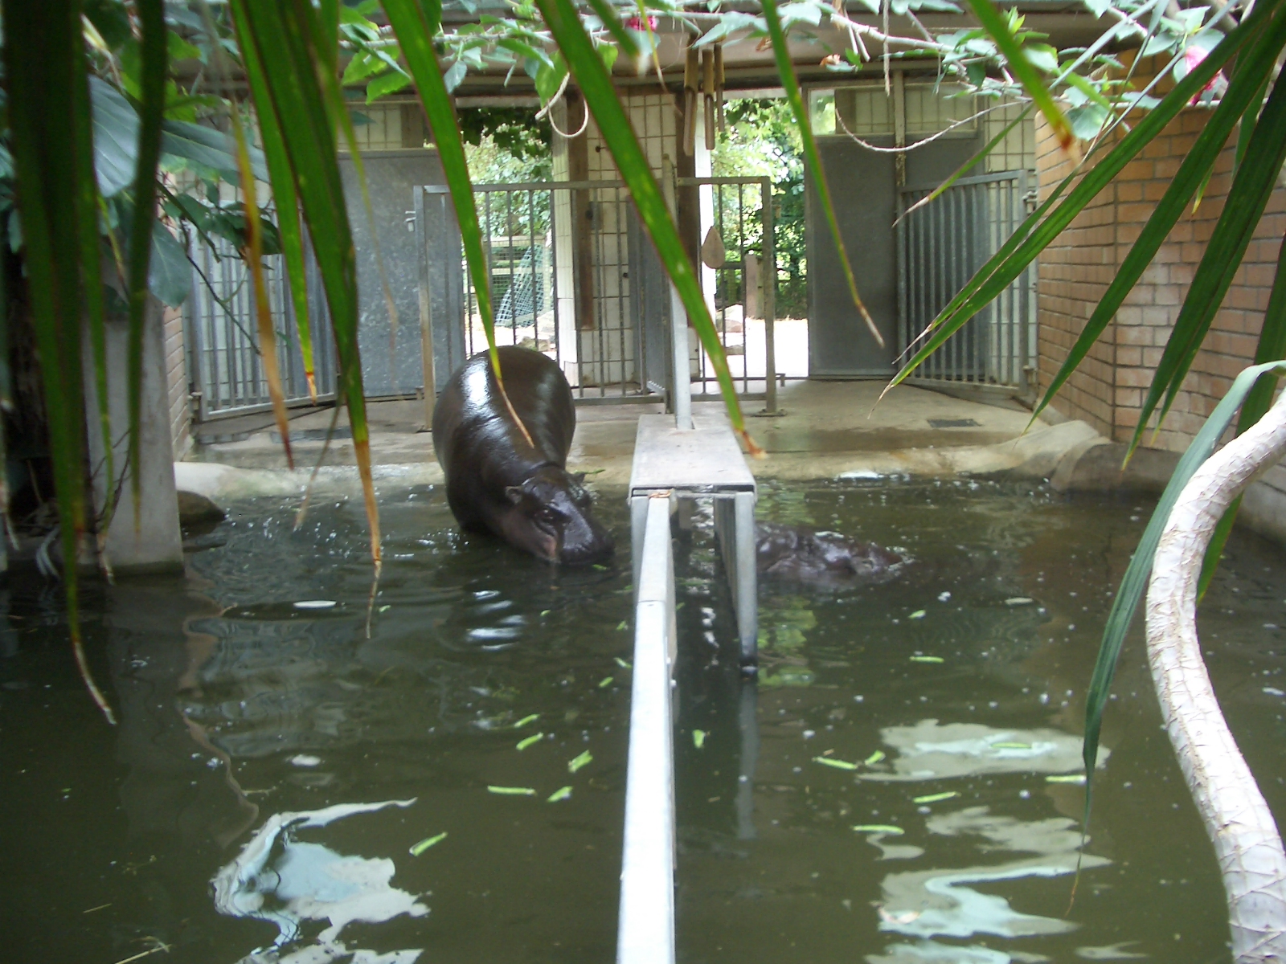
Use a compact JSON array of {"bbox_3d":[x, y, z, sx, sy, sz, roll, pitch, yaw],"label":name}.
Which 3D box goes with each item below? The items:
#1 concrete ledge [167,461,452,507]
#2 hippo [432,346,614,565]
[{"bbox_3d":[-1.655,0.001,6.717,1.500,0.200,0.400,-1,9,0],"label":"concrete ledge"},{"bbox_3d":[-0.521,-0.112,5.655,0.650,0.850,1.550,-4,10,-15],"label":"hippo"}]

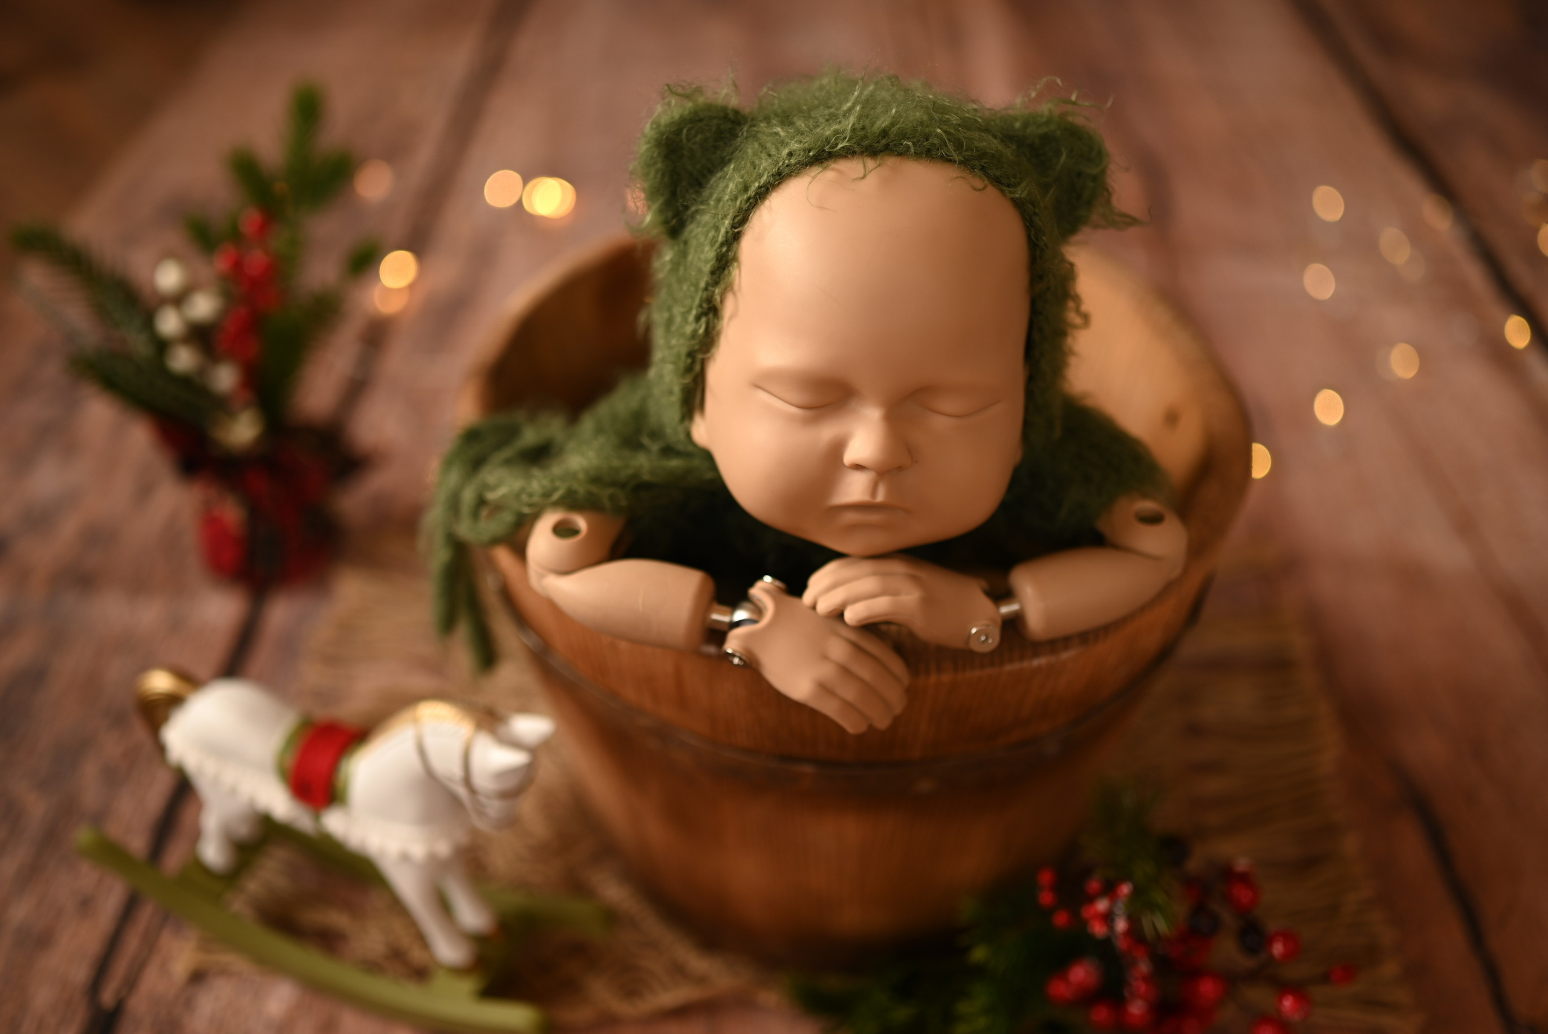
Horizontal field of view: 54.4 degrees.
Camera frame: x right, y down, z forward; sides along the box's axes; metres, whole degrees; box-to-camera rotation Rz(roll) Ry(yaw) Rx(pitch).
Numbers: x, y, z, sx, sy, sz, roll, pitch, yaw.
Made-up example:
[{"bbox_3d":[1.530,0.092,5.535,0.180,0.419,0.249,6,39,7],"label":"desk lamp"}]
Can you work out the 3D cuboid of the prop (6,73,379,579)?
[{"bbox_3d":[-0.255,-0.084,0.699,0.157,0.232,0.125,0,41,0],"label":"prop"}]

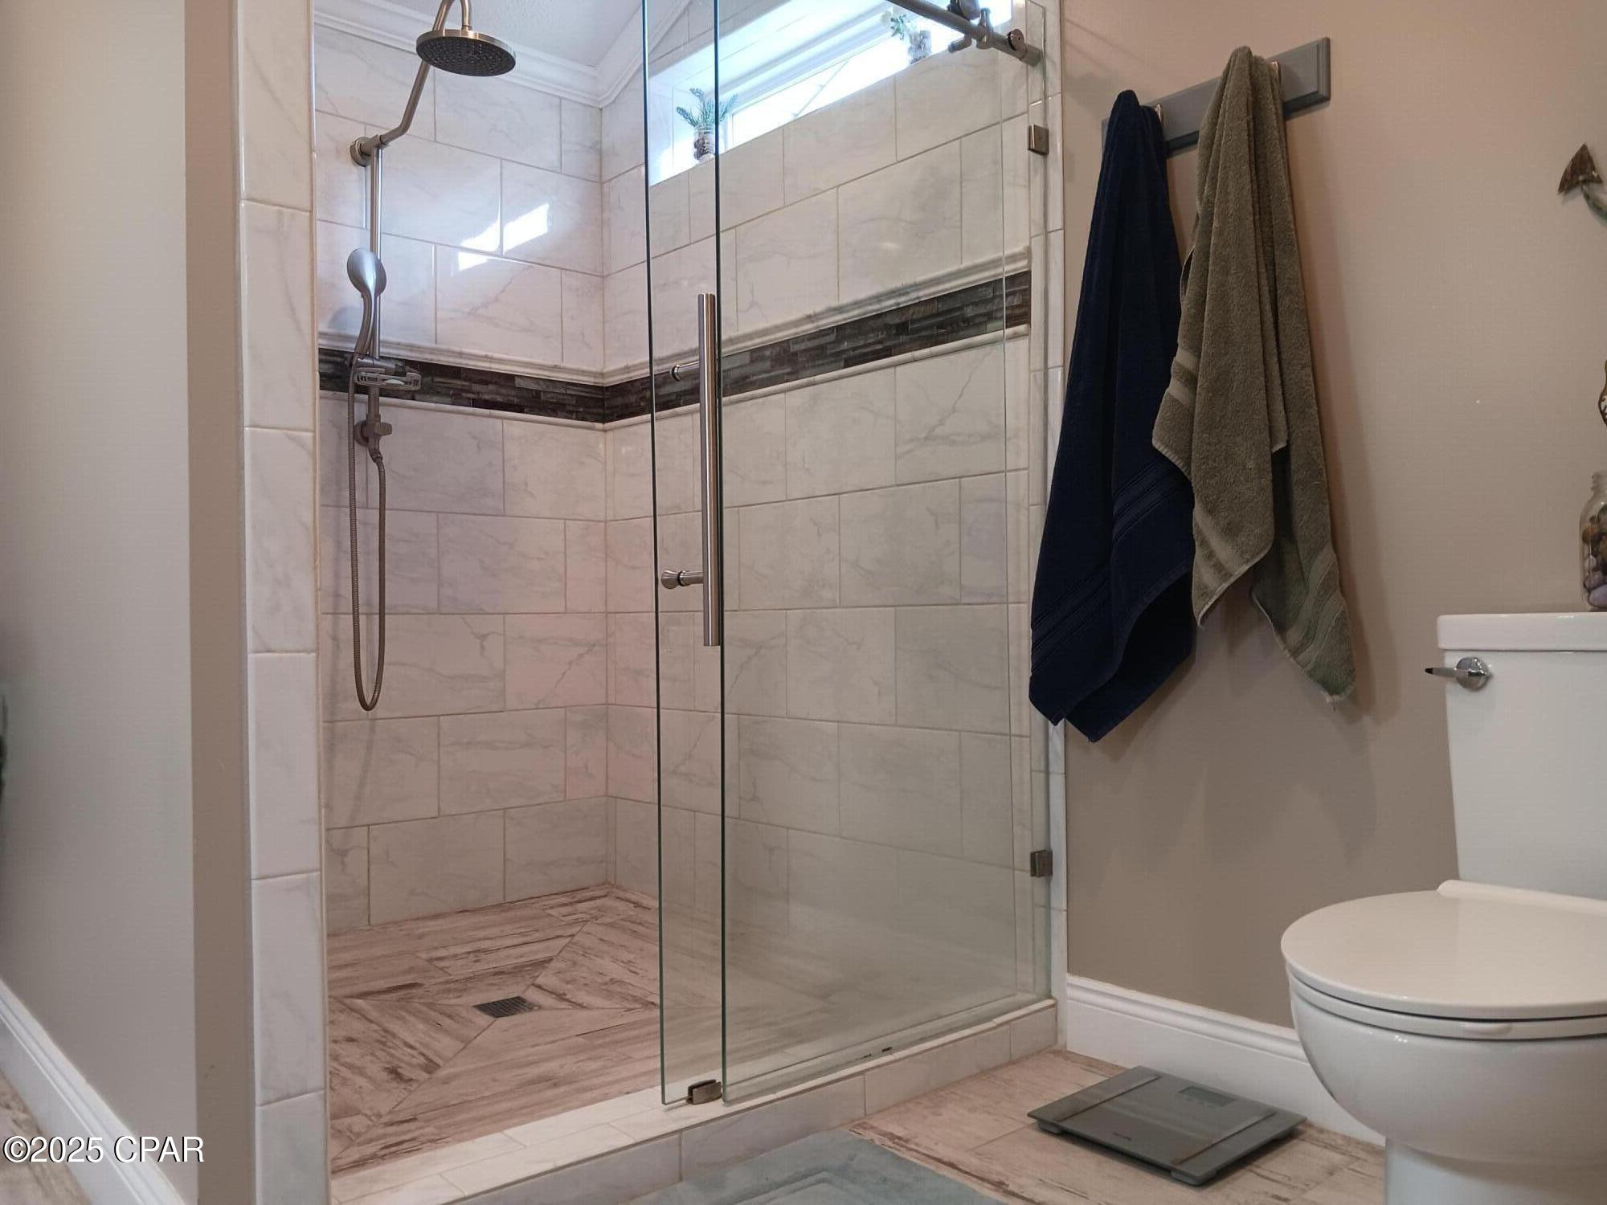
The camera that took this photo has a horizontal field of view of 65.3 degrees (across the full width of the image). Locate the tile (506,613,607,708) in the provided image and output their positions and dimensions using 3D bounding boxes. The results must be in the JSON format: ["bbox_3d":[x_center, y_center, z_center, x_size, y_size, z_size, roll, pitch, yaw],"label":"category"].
[{"bbox_3d":[-0.665,0.157,3.371,0.315,0.251,0.010,0,-1,-42],"label":"tile"}]

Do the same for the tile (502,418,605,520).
[{"bbox_3d":[-0.668,-0.347,3.371,0.311,0.245,0.010,0,-1,-41],"label":"tile"}]

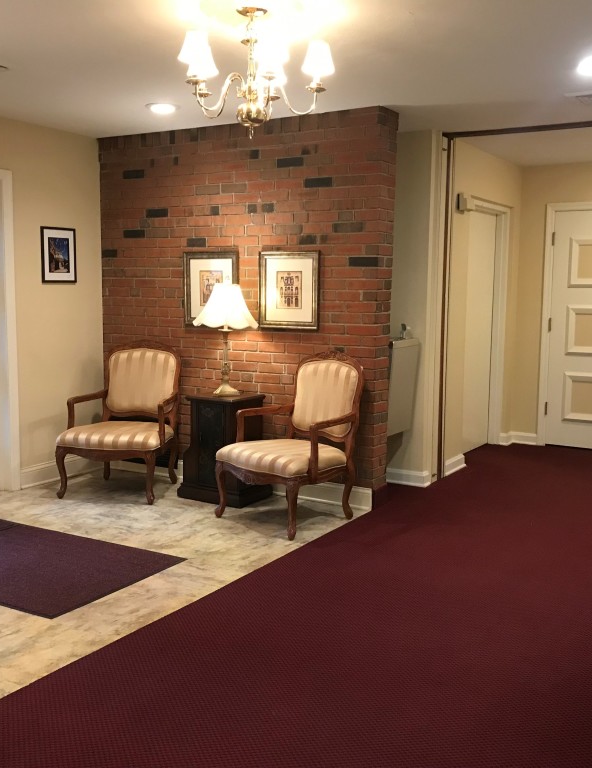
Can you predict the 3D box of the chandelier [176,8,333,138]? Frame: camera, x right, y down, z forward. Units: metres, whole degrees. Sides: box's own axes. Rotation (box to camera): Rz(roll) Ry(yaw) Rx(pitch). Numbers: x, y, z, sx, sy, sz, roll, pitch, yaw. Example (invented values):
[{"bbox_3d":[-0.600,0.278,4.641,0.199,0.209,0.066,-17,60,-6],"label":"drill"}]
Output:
[{"bbox_3d":[-0.174,-1.191,3.199,0.600,0.473,0.600,1,7,0],"label":"chandelier"}]

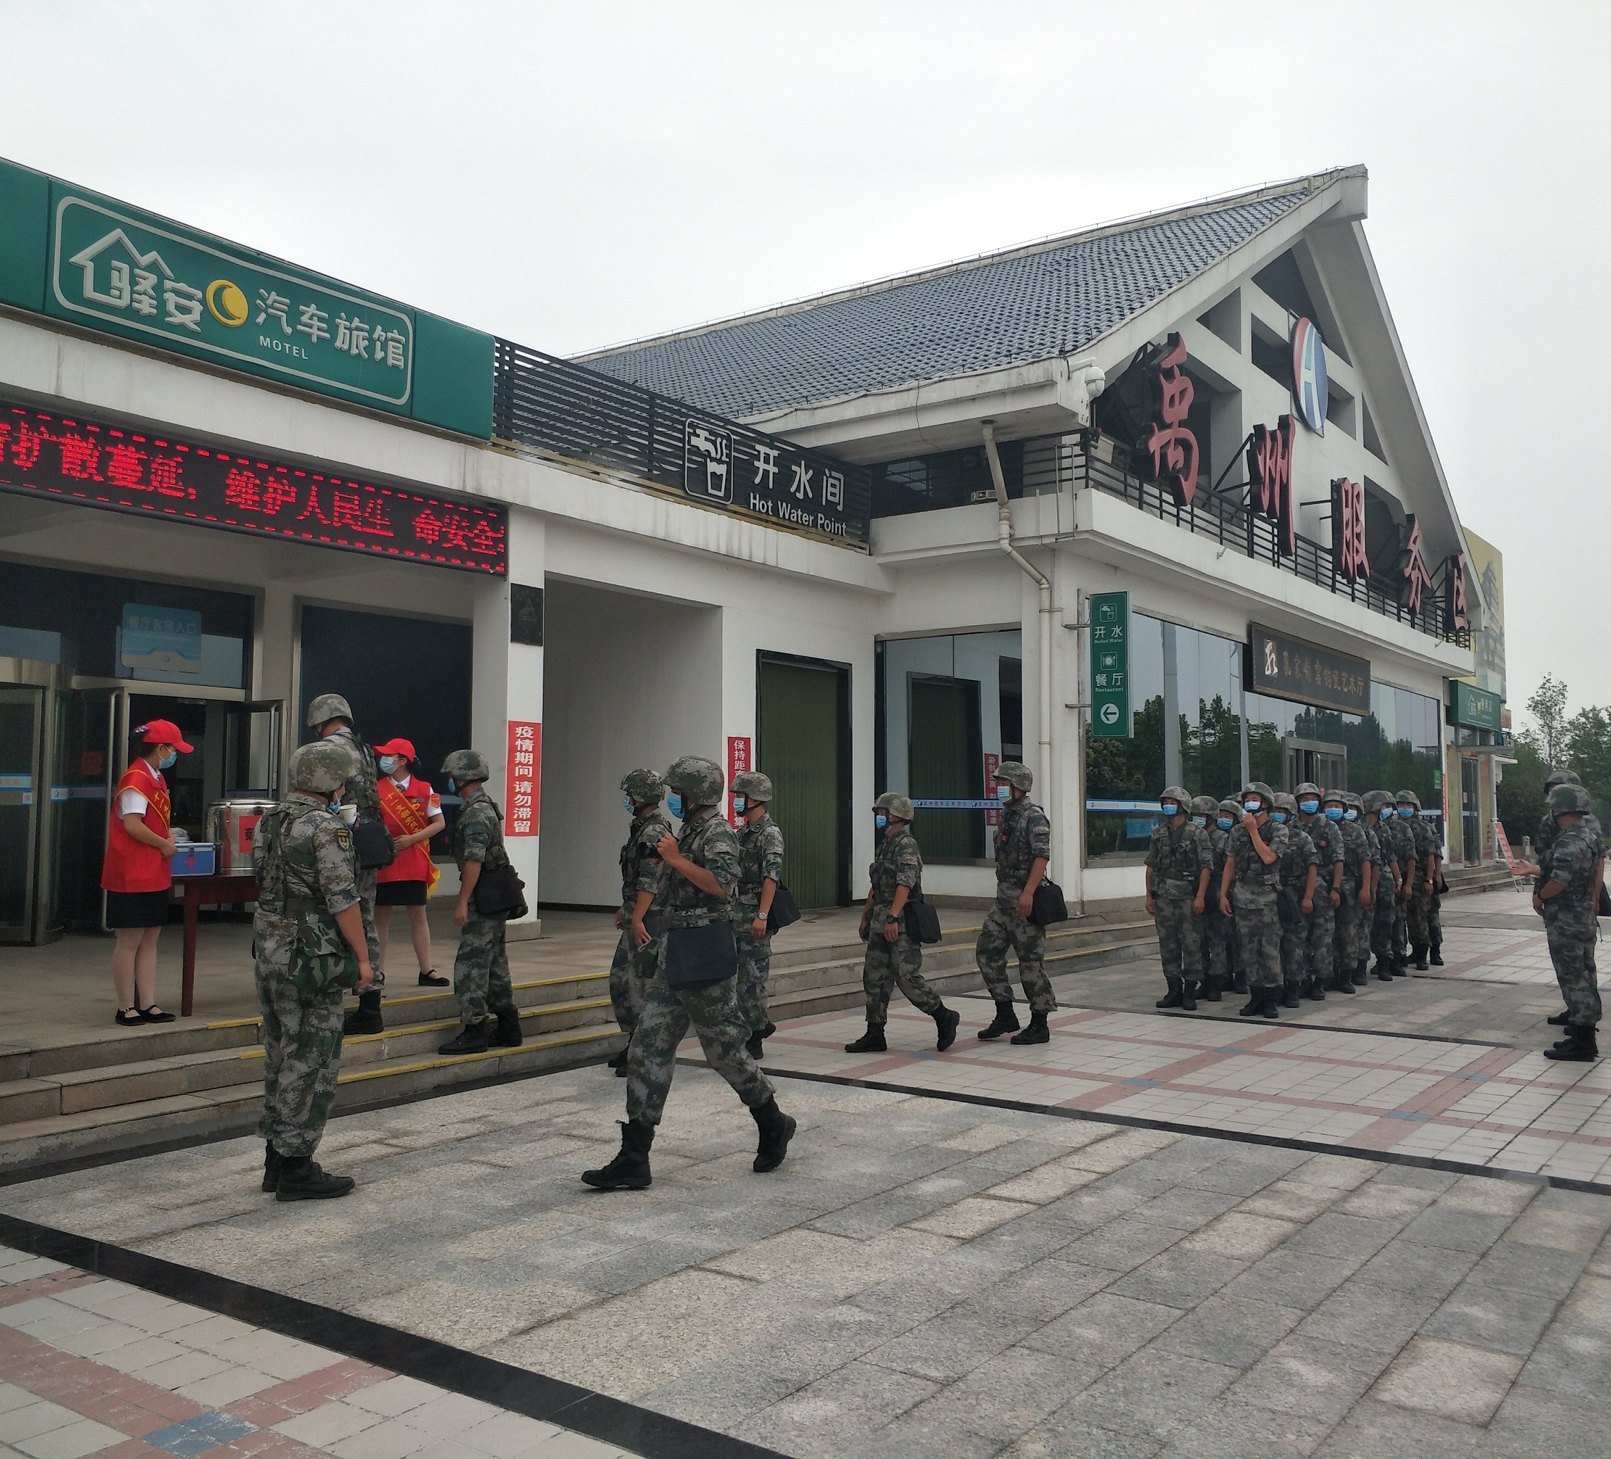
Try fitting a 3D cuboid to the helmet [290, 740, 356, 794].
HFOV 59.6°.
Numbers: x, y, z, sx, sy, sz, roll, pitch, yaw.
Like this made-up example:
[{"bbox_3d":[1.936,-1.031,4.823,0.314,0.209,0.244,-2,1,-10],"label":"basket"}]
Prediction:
[{"bbox_3d":[-1.968,0.152,5.740,0.270,0.215,0.240,3,-4,-40],"label":"helmet"}]

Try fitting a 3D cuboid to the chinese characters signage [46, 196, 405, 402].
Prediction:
[{"bbox_3d":[-4.074,-3.061,10.290,0.130,0.820,2.830,-2,-4,37],"label":"chinese characters signage"}]

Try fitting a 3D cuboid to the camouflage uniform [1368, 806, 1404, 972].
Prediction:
[{"bbox_3d":[5.398,1.498,13.149,0.500,1.444,0.320,-2,-4,37],"label":"camouflage uniform"}]

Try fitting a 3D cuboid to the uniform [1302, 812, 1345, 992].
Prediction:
[{"bbox_3d":[4.265,1.419,11.734,0.500,1.427,0.320,-2,-4,37],"label":"uniform"}]

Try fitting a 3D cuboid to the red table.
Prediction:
[{"bbox_3d":[-3.304,1.250,8.429,0.560,0.770,1.200,-3,-5,37],"label":"red table"}]

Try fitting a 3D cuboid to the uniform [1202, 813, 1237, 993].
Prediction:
[{"bbox_3d":[3.346,1.429,11.606,0.500,1.411,0.320,-2,-4,37],"label":"uniform"}]

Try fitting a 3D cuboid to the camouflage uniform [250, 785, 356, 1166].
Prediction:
[{"bbox_3d":[-2.022,0.988,5.690,0.360,1.430,0.460,3,-4,-40],"label":"camouflage uniform"}]

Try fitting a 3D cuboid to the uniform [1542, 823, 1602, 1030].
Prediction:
[{"bbox_3d":[4.903,1.256,8.985,0.350,1.314,0.490,-2,-4,40],"label":"uniform"}]

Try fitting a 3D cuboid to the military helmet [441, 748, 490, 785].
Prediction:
[{"bbox_3d":[-2.019,0.221,8.350,0.270,0.200,0.235,-2,-4,17],"label":"military helmet"}]

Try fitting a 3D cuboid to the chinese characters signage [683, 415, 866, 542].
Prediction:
[{"bbox_3d":[-0.320,-2.757,15.770,0.070,0.830,3.090,-3,-5,37],"label":"chinese characters signage"}]

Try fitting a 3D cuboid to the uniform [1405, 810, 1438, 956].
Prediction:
[{"bbox_3d":[6.147,1.519,14.134,0.500,1.400,0.320,-2,-4,37],"label":"uniform"}]

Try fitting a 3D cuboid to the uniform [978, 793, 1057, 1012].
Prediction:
[{"bbox_3d":[1.419,1.164,9.400,0.420,1.460,0.460,2,-5,-28],"label":"uniform"}]

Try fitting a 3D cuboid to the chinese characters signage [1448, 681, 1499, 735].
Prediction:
[{"bbox_3d":[13.829,-0.419,28.997,0.200,0.840,4.000,-2,-4,37],"label":"chinese characters signage"}]

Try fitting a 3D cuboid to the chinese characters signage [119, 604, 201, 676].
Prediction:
[{"bbox_3d":[-5.890,-0.829,12.890,0.030,0.565,0.760,-2,-4,37],"label":"chinese characters signage"}]

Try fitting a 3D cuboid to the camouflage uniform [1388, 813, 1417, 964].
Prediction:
[{"bbox_3d":[5.800,1.590,13.800,0.470,1.460,0.340,-2,-4,36],"label":"camouflage uniform"}]

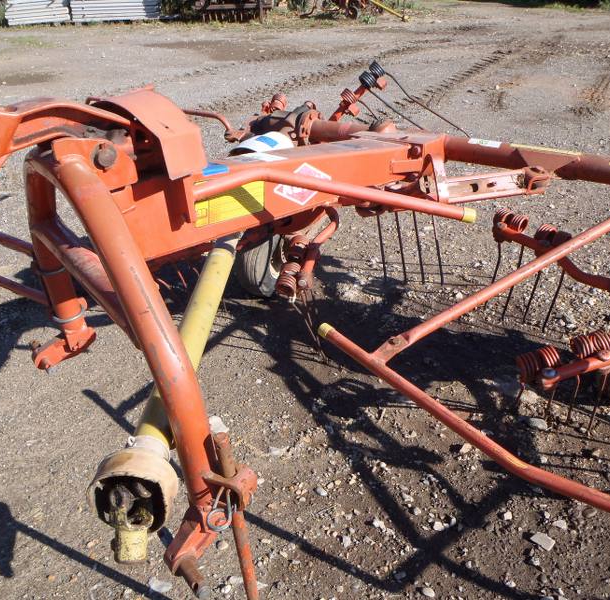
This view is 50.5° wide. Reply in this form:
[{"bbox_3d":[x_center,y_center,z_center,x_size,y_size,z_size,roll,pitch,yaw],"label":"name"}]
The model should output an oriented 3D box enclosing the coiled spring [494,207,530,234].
[{"bbox_3d":[0.670,-0.261,2.100,0.125,0.065,0.065,30,40,29],"label":"coiled spring"}]

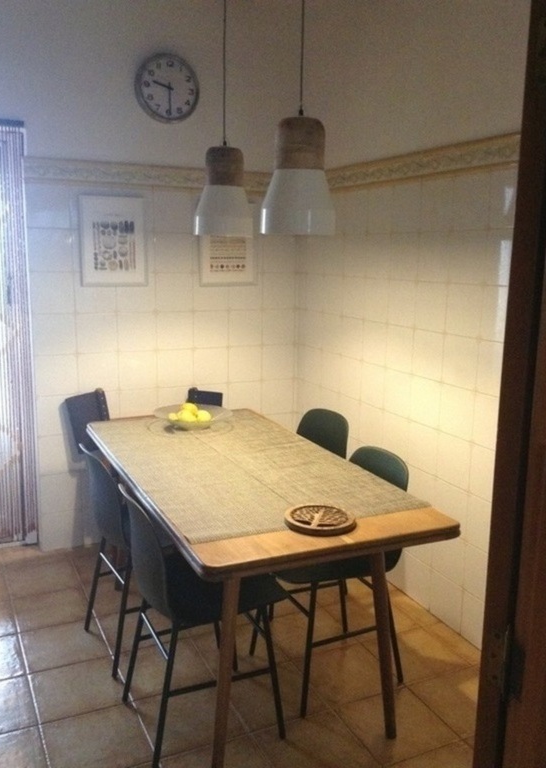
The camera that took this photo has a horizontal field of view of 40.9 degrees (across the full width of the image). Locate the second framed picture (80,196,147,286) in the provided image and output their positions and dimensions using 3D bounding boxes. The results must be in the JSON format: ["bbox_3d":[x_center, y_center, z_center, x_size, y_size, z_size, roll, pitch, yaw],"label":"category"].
[{"bbox_3d":[-0.775,-0.695,3.579,0.325,0.435,0.025,-4,11,-24],"label":"second framed picture"}]

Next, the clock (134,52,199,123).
[{"bbox_3d":[-0.511,-1.437,3.551,0.312,0.312,0.045,-4,11,-24],"label":"clock"}]

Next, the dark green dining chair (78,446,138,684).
[{"bbox_3d":[-0.457,0.608,2.775,0.500,0.800,0.430,-4,12,-27],"label":"dark green dining chair"}]

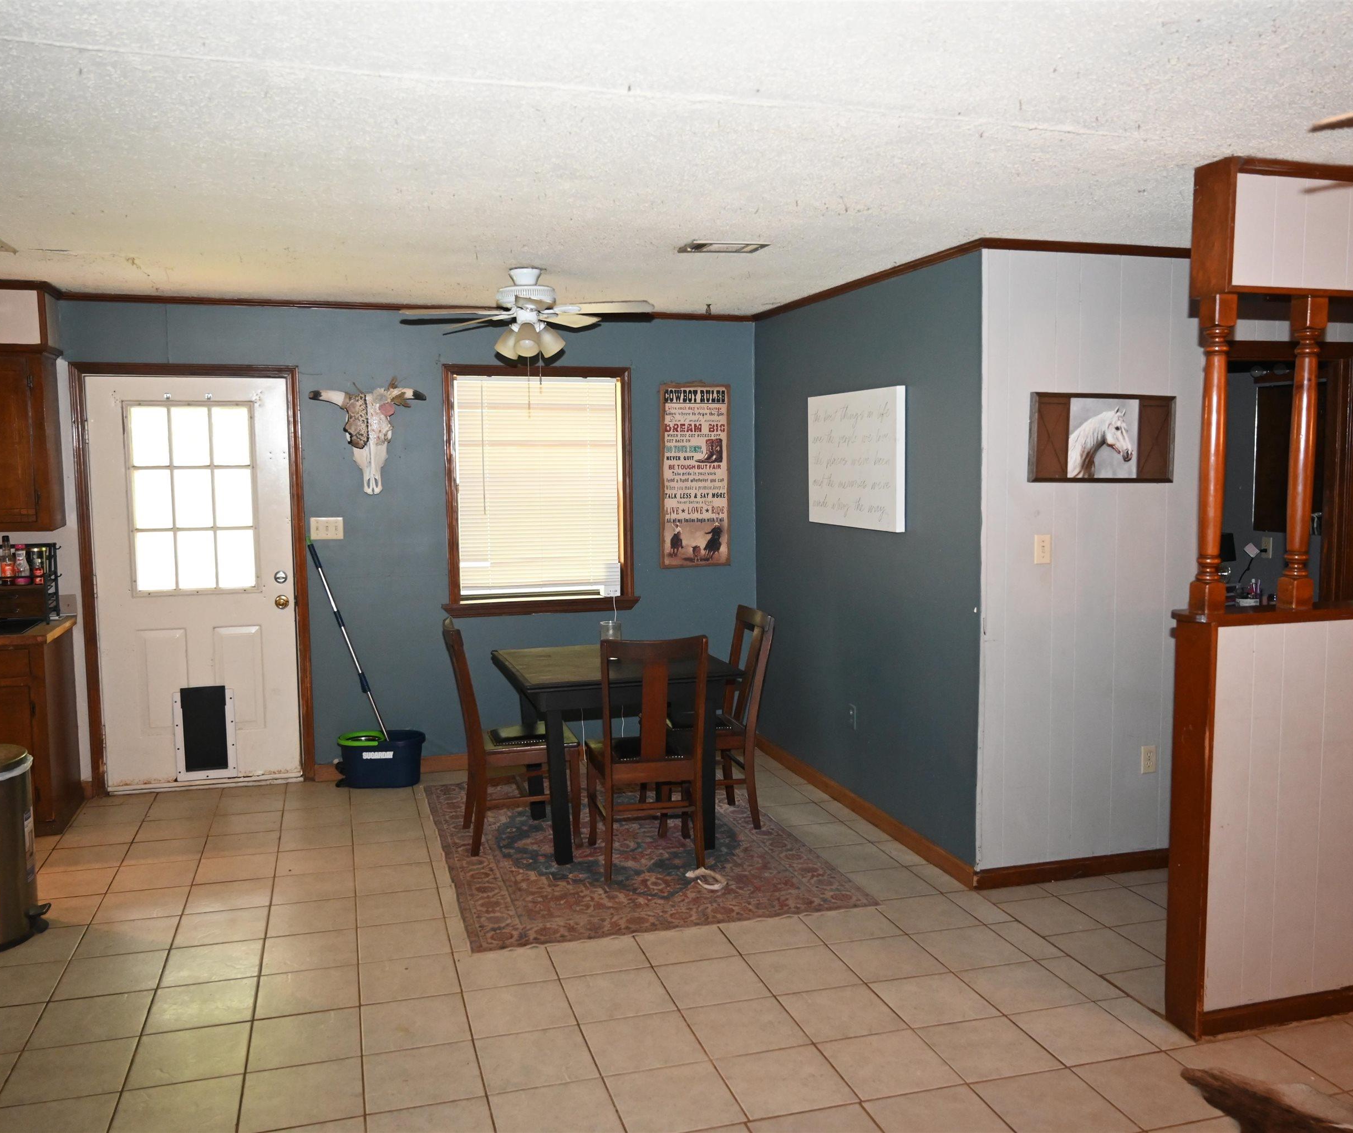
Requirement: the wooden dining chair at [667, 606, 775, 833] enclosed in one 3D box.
[{"bbox_3d":[0.122,0.689,5.149,0.560,0.960,0.430,-1,5,-13],"label":"wooden dining chair"}]

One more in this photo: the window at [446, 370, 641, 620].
[{"bbox_3d":[-0.718,-0.418,6.085,1.050,1.290,0.090,-2,5,-16],"label":"window"}]

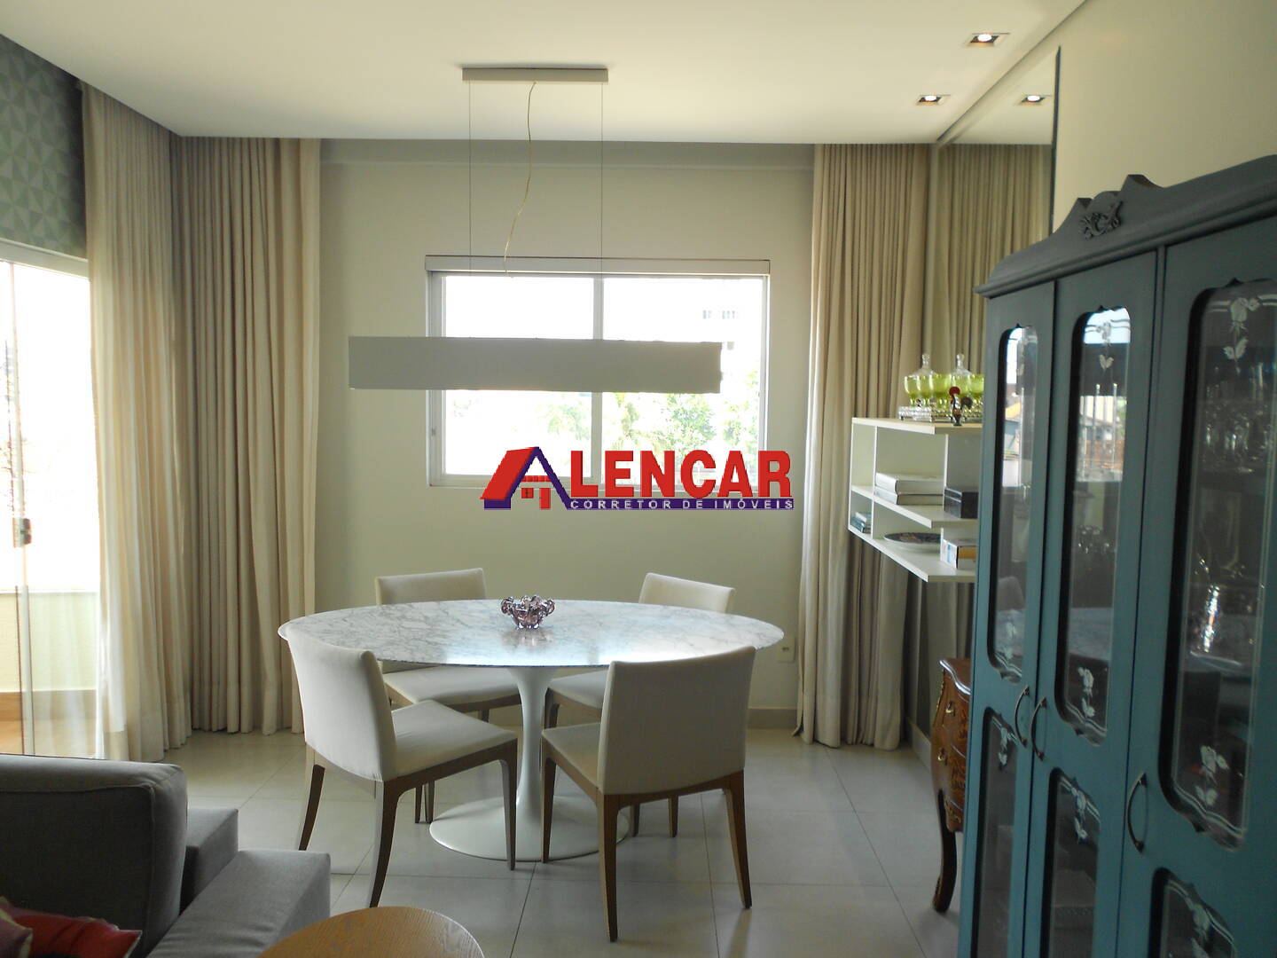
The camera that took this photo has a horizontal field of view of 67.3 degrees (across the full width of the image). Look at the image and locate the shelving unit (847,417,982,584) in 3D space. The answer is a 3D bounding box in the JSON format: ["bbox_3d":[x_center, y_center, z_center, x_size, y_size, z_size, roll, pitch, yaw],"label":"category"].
[{"bbox_3d":[1.129,0.035,3.685,0.364,0.506,1.265,1,4,1],"label":"shelving unit"}]

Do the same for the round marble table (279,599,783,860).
[{"bbox_3d":[-0.390,0.917,3.517,1.820,0.752,1.027,1,4,1],"label":"round marble table"}]

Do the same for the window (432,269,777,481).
[{"bbox_3d":[-0.202,-0.500,4.665,1.653,1.103,0.100,1,4,1],"label":"window"}]

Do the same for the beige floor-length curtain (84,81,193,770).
[{"bbox_3d":[-2.140,-0.171,4.138,0.189,2.778,0.675,1,4,1],"label":"beige floor-length curtain"}]

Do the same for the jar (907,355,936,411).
[{"bbox_3d":[1.239,-0.416,4.173,0.119,0.246,0.119,1,4,1],"label":"jar"}]

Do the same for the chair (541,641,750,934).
[{"bbox_3d":[0.029,0.914,3.119,0.506,0.829,0.575,-1,5,-25],"label":"chair"}]

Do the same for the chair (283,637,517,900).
[{"bbox_3d":[-0.784,0.898,3.180,0.506,0.829,0.575,5,6,43],"label":"chair"}]

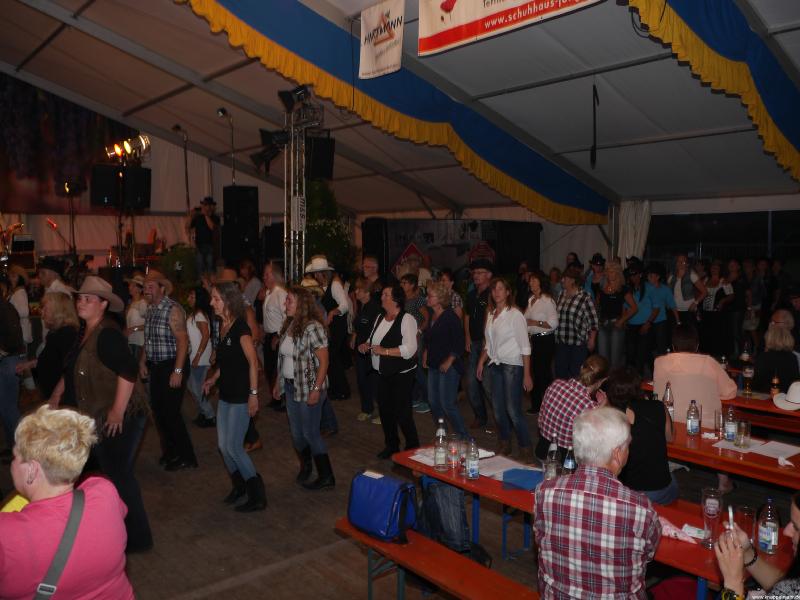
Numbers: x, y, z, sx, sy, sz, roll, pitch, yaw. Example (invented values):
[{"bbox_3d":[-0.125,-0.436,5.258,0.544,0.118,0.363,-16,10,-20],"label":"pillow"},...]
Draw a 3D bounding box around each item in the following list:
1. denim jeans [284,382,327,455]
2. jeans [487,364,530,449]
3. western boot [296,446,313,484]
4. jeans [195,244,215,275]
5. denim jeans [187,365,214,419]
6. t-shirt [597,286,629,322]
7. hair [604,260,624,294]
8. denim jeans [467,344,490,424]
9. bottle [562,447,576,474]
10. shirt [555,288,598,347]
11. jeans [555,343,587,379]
[{"bbox_3d":[-0.798,1.030,5.463,0.340,0.720,0.380,-4,6,-40],"label":"denim jeans"},{"bbox_3d":[1.020,0.920,6.030,0.320,0.880,0.360,-4,5,-44],"label":"jeans"},{"bbox_3d":[-0.793,1.369,5.400,0.100,0.280,0.250,3,5,44],"label":"western boot"},{"bbox_3d":[-3.321,-0.427,11.022,0.380,0.980,0.300,-1,5,-16],"label":"jeans"},{"bbox_3d":[-2.266,0.949,7.351,0.380,0.840,0.370,-4,6,-40],"label":"denim jeans"},{"bbox_3d":[2.594,0.079,7.900,0.420,0.480,0.250,1,4,20],"label":"t-shirt"},{"bbox_3d":[2.851,-0.306,8.600,0.260,0.420,0.240,1,5,11],"label":"hair"},{"bbox_3d":[0.875,0.854,7.030,0.380,0.920,0.320,3,5,43],"label":"denim jeans"},{"bbox_3d":[0.864,0.875,3.299,0.072,0.235,0.072,3,5,24],"label":"bottle"},{"bbox_3d":[2.046,0.191,7.500,0.300,0.640,0.500,-4,6,-41],"label":"shirt"},{"bbox_3d":[1.985,0.891,7.531,0.280,0.930,0.380,-4,6,-41],"label":"jeans"}]

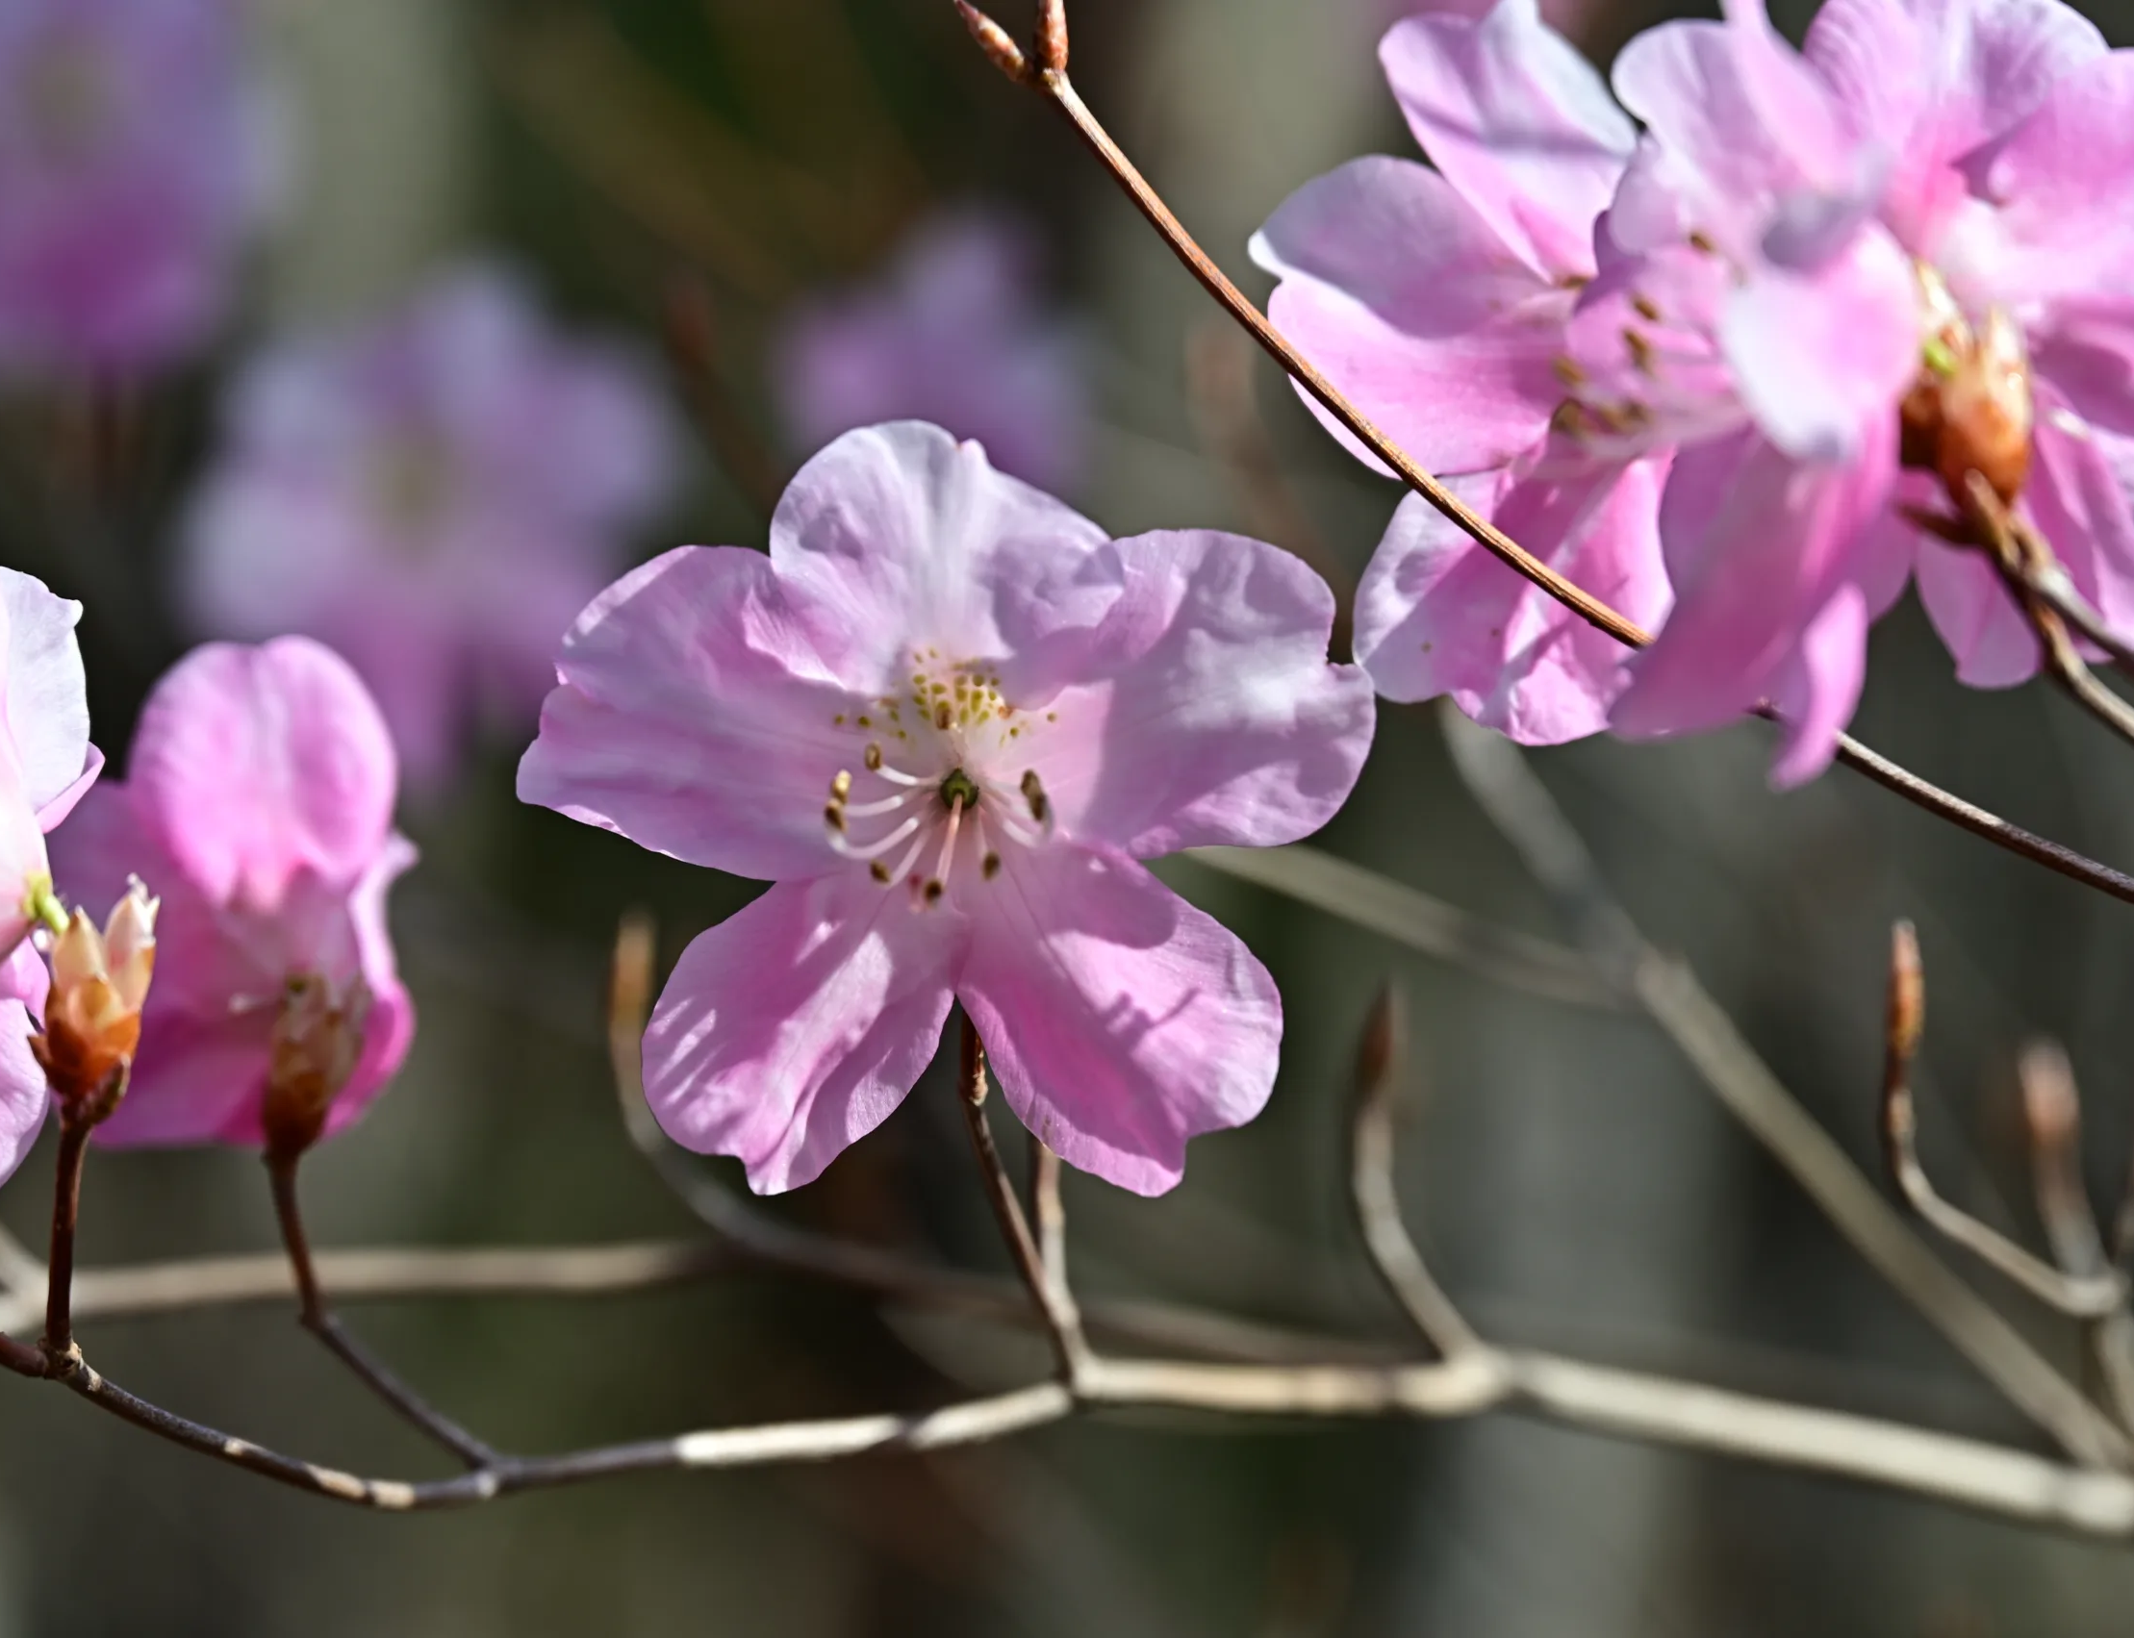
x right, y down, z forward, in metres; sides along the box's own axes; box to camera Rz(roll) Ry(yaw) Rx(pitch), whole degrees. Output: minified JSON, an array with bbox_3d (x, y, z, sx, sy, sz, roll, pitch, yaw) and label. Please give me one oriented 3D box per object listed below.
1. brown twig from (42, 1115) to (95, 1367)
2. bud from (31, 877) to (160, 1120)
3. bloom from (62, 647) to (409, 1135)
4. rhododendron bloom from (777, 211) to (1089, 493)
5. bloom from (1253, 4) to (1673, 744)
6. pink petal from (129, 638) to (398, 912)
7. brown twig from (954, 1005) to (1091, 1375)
[{"bbox_3d":[-0.064,0.027,0.567,0.003,0.016,0.003,2,0,0],"label":"brown twig"},{"bbox_3d":[-0.062,0.012,0.567,0.008,0.015,0.008,7,0,0],"label":"bud"},{"bbox_3d":[-0.055,0.005,0.592,0.025,0.034,0.028,0,0,-21],"label":"bloom"},{"bbox_3d":[-0.014,-0.048,0.950,0.034,0.035,0.028,0,0,6],"label":"rhododendron bloom"},{"bbox_3d":[0.030,-0.028,0.575,0.034,0.047,0.024,0,0,30],"label":"bloom"},{"bbox_3d":[-0.053,-0.003,0.582,0.018,0.018,0.008,0,0,0],"label":"pink petal"},{"bbox_3d":[-0.003,0.025,0.588,0.007,0.024,0.008,-11,-3,0],"label":"brown twig"}]

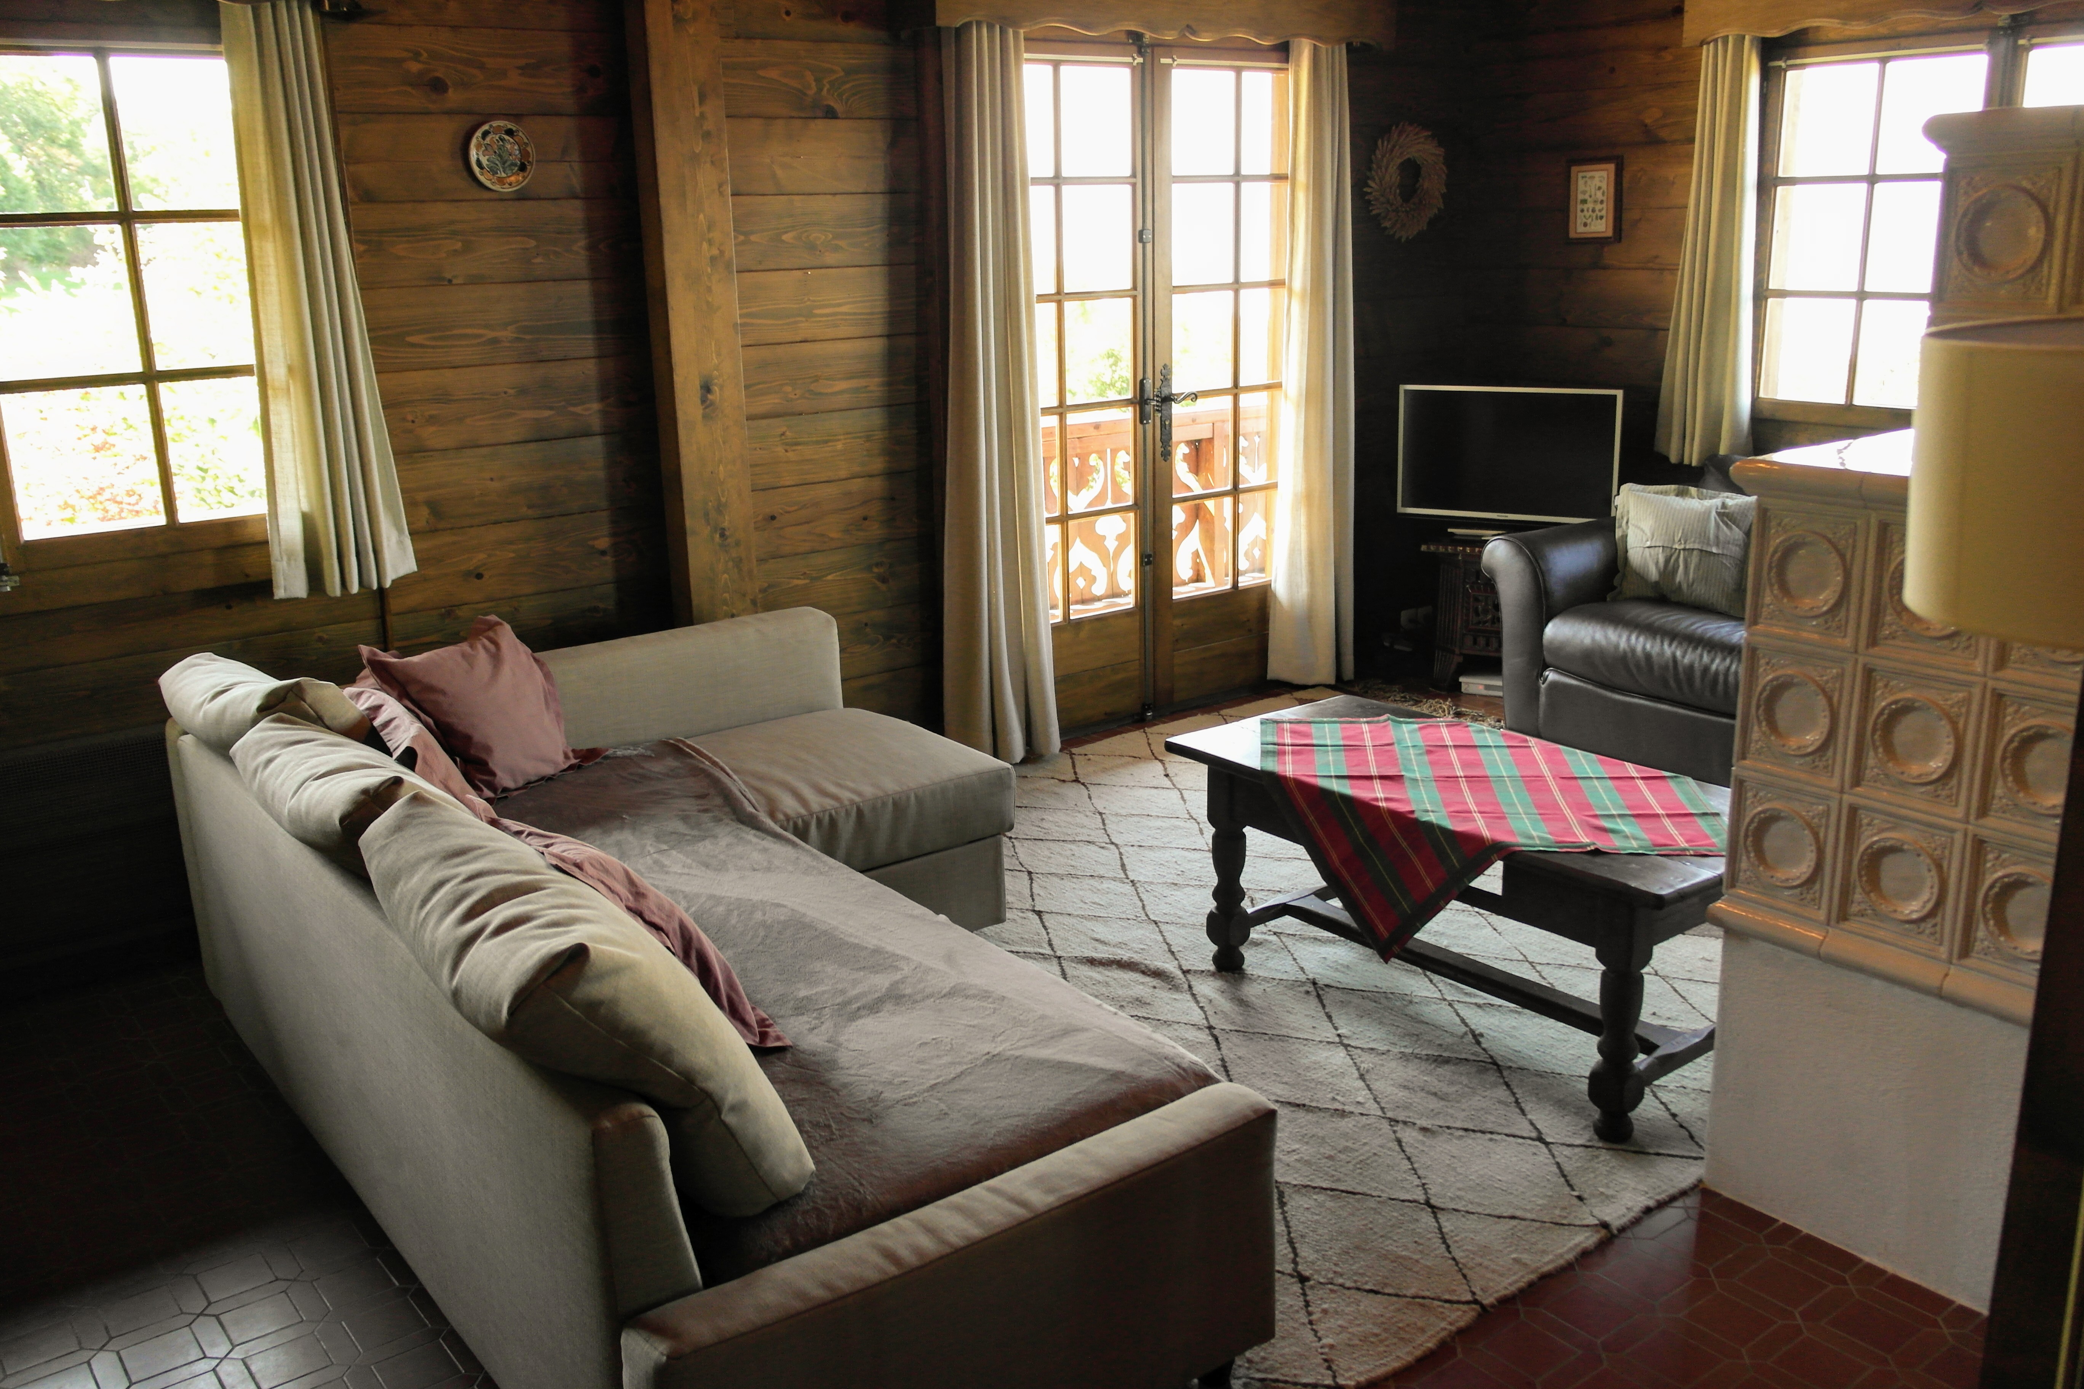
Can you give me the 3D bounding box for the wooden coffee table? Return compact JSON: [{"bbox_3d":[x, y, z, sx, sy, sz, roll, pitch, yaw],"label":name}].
[{"bbox_3d":[0.879,0.418,3.538,0.600,0.519,1.204,-13,19,-37],"label":"wooden coffee table"}]

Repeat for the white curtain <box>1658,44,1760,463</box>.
[{"bbox_3d":[2.150,-1.393,5.530,0.109,1.337,0.327,-12,18,-36],"label":"white curtain"}]

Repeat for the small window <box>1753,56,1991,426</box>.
[{"bbox_3d":[2.483,-1.379,5.257,0.079,1.090,0.674,-12,18,-36],"label":"small window"}]

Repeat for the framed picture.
[{"bbox_3d":[1.886,-1.686,5.931,0.025,0.282,0.215,-12,18,-36],"label":"framed picture"}]

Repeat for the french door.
[{"bbox_3d":[0.364,-0.970,5.656,1.456,2.140,0.089,-12,18,-36],"label":"french door"}]

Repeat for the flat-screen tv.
[{"bbox_3d":[1.589,-0.821,5.935,0.743,0.456,0.069,6,17,26],"label":"flat-screen tv"}]

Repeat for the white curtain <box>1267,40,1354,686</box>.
[{"bbox_3d":[0.937,-1.079,5.966,0.386,2.169,0.119,-12,18,-36],"label":"white curtain"}]

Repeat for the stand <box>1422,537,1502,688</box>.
[{"bbox_3d":[1.633,-0.286,6.111,0.495,0.535,0.367,6,17,26],"label":"stand"}]

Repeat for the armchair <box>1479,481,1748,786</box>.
[{"bbox_3d":[2.099,-0.245,5.262,0.882,0.872,1.258,-12,18,-36],"label":"armchair"}]

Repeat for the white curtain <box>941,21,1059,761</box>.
[{"bbox_3d":[-0.131,-0.838,5.155,0.386,2.169,0.129,-12,18,-36],"label":"white curtain"}]

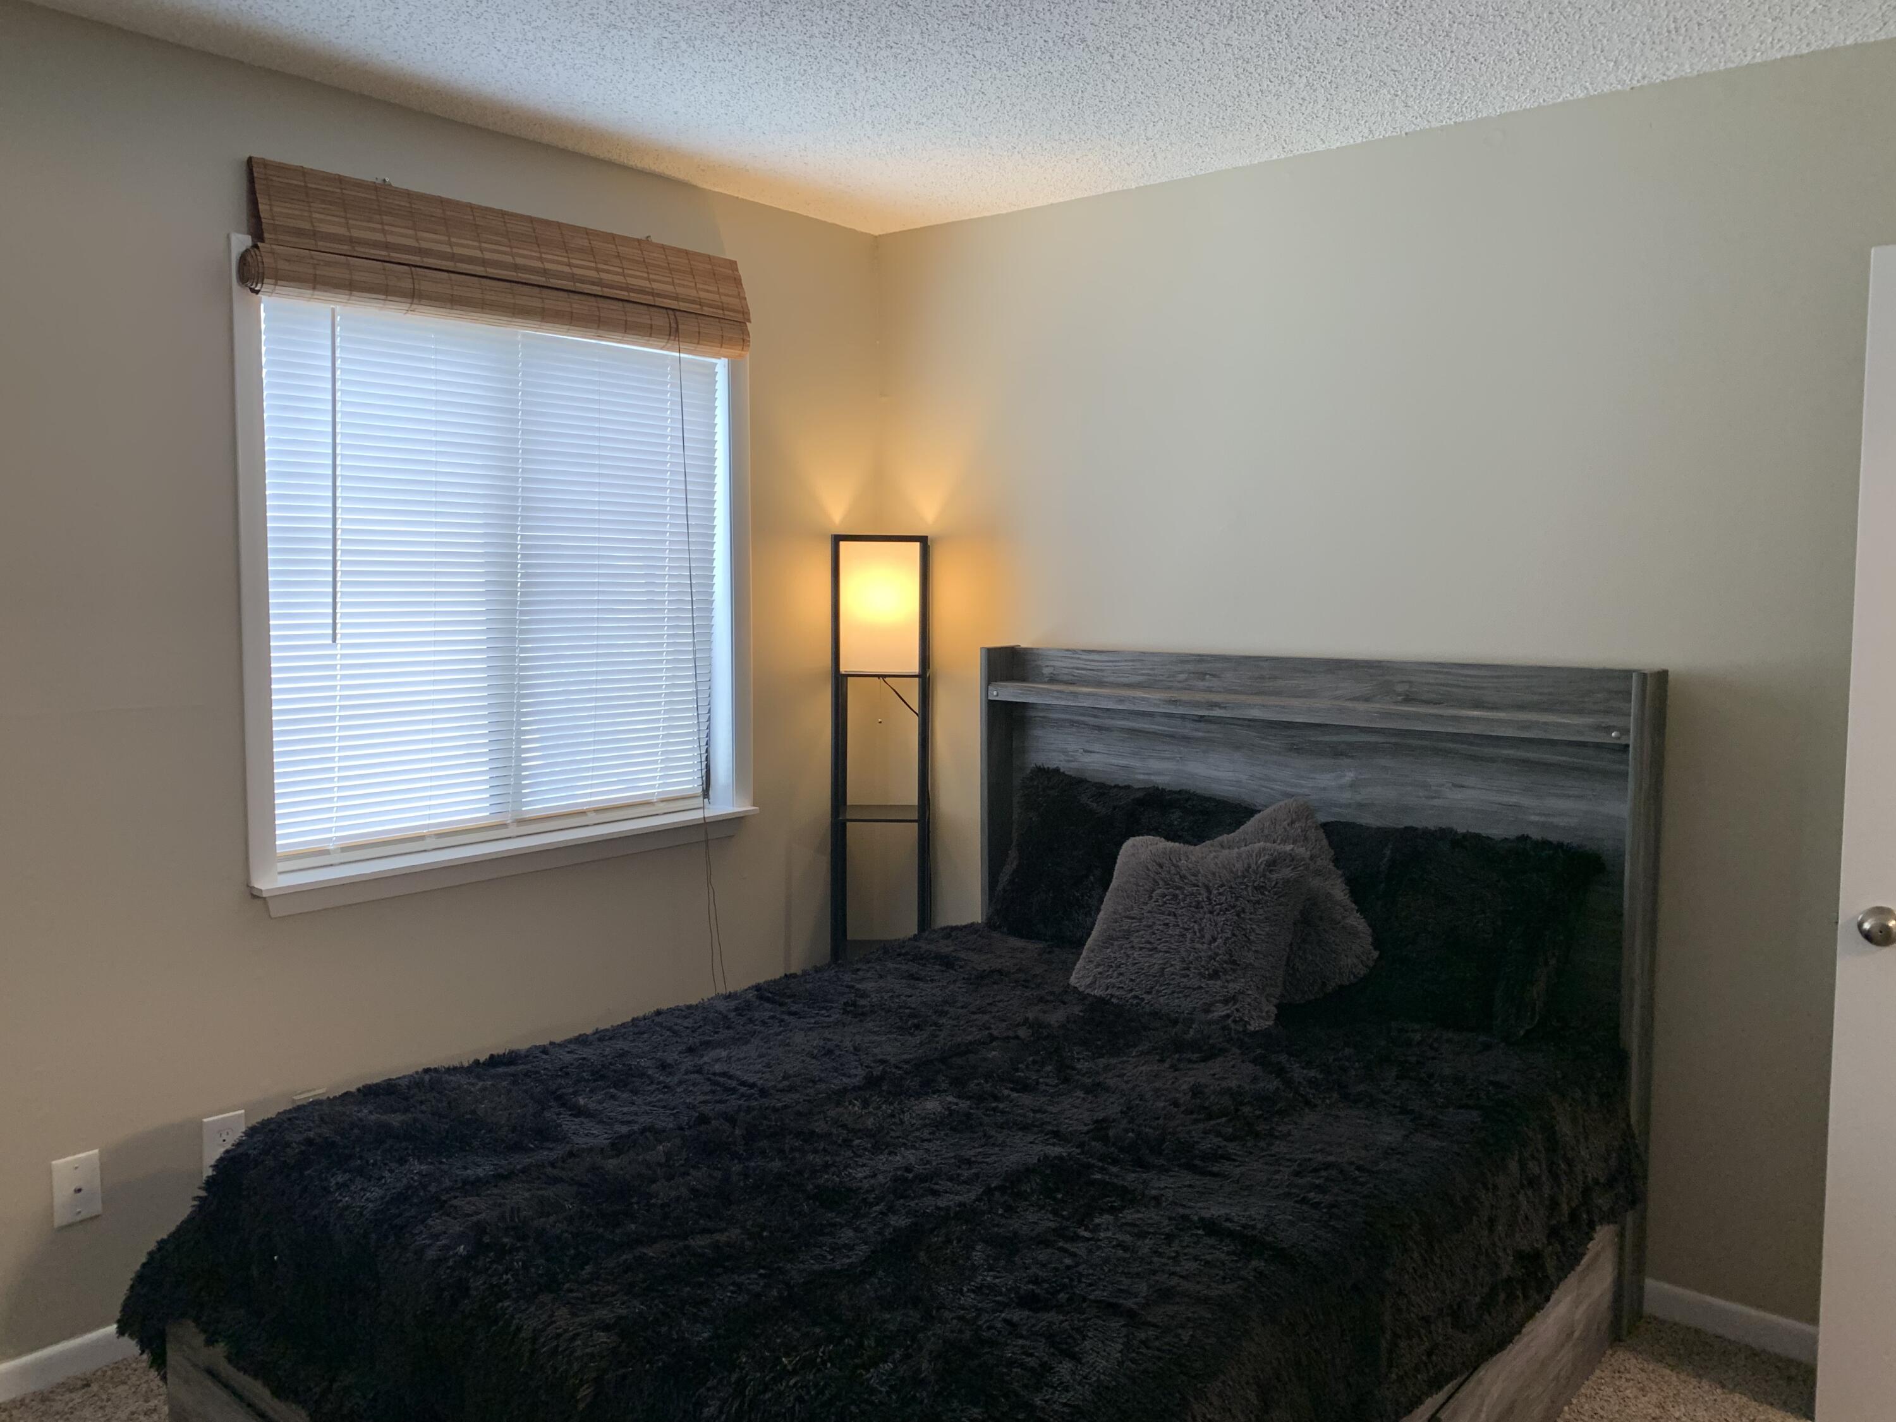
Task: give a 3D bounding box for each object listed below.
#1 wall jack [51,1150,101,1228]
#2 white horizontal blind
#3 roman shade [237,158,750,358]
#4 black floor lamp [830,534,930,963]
[{"bbox_3d":[-1.574,0.866,2.577,0.010,0.123,0.076,4,7,39],"label":"wall jack"},{"bbox_3d":[-0.990,-0.294,3.265,0.040,1.171,1.188,4,7,39],"label":"white horizontal blind"},{"bbox_3d":[-0.916,-0.961,3.141,0.090,0.245,1.248,4,7,39],"label":"roman shade"},{"bbox_3d":[-0.181,0.328,3.917,0.255,1.600,0.255,0,5,0],"label":"black floor lamp"}]

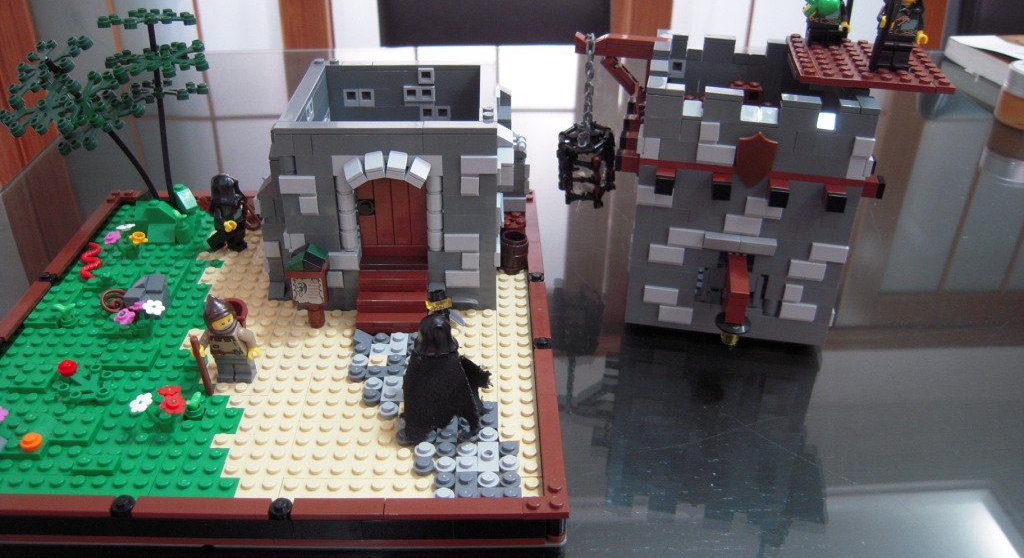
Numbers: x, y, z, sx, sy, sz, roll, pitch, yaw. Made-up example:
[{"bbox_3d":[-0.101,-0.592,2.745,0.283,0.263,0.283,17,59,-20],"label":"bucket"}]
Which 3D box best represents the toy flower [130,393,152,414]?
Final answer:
[{"bbox_3d":[-0.142,0.048,0.317,0.010,0.004,0.010,-45,39,4],"label":"toy flower"}]

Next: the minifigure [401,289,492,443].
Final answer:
[{"bbox_3d":[-0.025,0.033,0.323,0.034,0.053,0.028,1,32,0],"label":"minifigure"}]

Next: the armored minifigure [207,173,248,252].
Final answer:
[{"bbox_3d":[-0.151,-0.035,0.443,0.018,0.043,0.021,17,35,25],"label":"armored minifigure"}]

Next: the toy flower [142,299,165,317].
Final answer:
[{"bbox_3d":[-0.162,0.013,0.374,0.010,0.004,0.010,47,38,-6],"label":"toy flower"}]

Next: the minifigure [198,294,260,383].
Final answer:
[{"bbox_3d":[-0.117,0.024,0.347,0.025,0.042,0.018,0,32,-2],"label":"minifigure"}]

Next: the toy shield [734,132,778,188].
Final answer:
[{"bbox_3d":[0.103,-0.051,0.354,0.017,0.026,0.005,7,32,9],"label":"toy shield"}]

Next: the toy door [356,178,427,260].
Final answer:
[{"bbox_3d":[-0.055,-0.030,0.387,0.032,0.046,0.006,0,32,-2],"label":"toy door"}]

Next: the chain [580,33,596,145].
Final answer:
[{"bbox_3d":[0.039,-0.098,0.431,0.006,0.060,0.006,7,32,9],"label":"chain"}]

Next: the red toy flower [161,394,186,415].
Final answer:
[{"bbox_3d":[-0.130,0.048,0.317,0.010,0.004,0.010,18,50,-23],"label":"red toy flower"}]

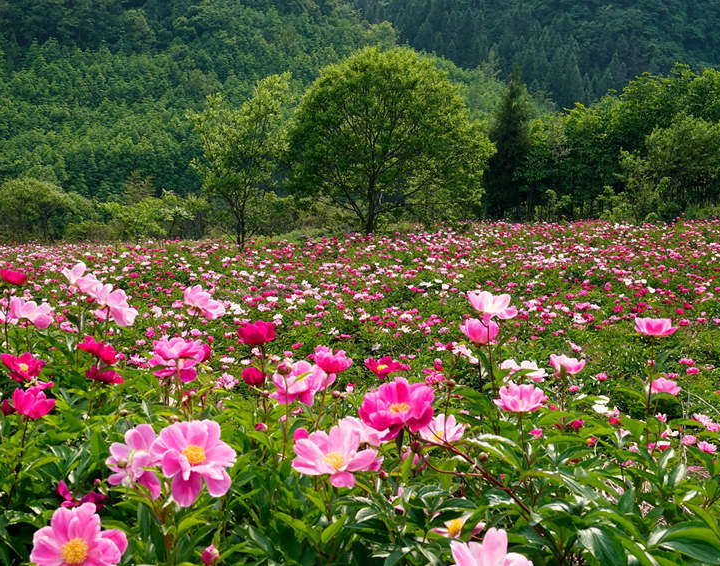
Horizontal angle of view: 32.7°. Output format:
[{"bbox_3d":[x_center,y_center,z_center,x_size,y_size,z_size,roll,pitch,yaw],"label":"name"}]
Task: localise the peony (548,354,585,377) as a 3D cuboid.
[{"bbox_3d":[0.589,0.235,3.500,0.108,0.065,0.100,0,2,0],"label":"peony"}]

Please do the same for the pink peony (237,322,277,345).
[{"bbox_3d":[-0.240,0.115,2.850,0.088,0.056,0.087,0,3,0],"label":"pink peony"}]

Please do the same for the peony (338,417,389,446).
[{"bbox_3d":[0.007,0.242,1.980,0.087,0.053,0.085,0,3,0],"label":"peony"}]

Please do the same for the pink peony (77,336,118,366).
[{"bbox_3d":[-0.706,0.184,3.300,0.108,0.080,0.100,0,2,-11],"label":"pink peony"}]

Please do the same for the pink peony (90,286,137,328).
[{"bbox_3d":[-0.522,0.048,2.600,0.102,0.089,0.090,-2,4,-27],"label":"pink peony"}]

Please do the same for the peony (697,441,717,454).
[{"bbox_3d":[1.586,0.751,5.600,0.091,0.064,0.088,0,3,0],"label":"peony"}]

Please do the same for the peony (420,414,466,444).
[{"bbox_3d":[0.185,0.328,2.750,0.105,0.070,0.085,0,2,0],"label":"peony"}]

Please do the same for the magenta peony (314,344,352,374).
[{"bbox_3d":[-0.074,0.206,3.300,0.102,0.078,0.100,0,2,0],"label":"magenta peony"}]

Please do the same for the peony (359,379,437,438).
[{"bbox_3d":[0.053,0.179,1.750,0.108,0.091,0.090,0,3,6],"label":"peony"}]

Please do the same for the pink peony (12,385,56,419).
[{"bbox_3d":[-0.652,0.237,2.450,0.088,0.068,0.085,0,3,0],"label":"pink peony"}]

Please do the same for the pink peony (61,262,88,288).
[{"bbox_3d":[-0.861,-0.023,3.700,0.080,0.078,0.080,1,2,17],"label":"pink peony"}]

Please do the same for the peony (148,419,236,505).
[{"bbox_3d":[-0.243,0.262,1.780,0.123,0.123,0.070,0,-17,-7],"label":"peony"}]

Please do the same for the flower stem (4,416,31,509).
[{"bbox_3d":[-0.684,0.358,2.450,0.056,0.184,0.030,0,3,0],"label":"flower stem"}]

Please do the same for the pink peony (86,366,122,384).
[{"bbox_3d":[-0.666,0.241,3.200,0.100,0.050,0.095,0,2,0],"label":"pink peony"}]

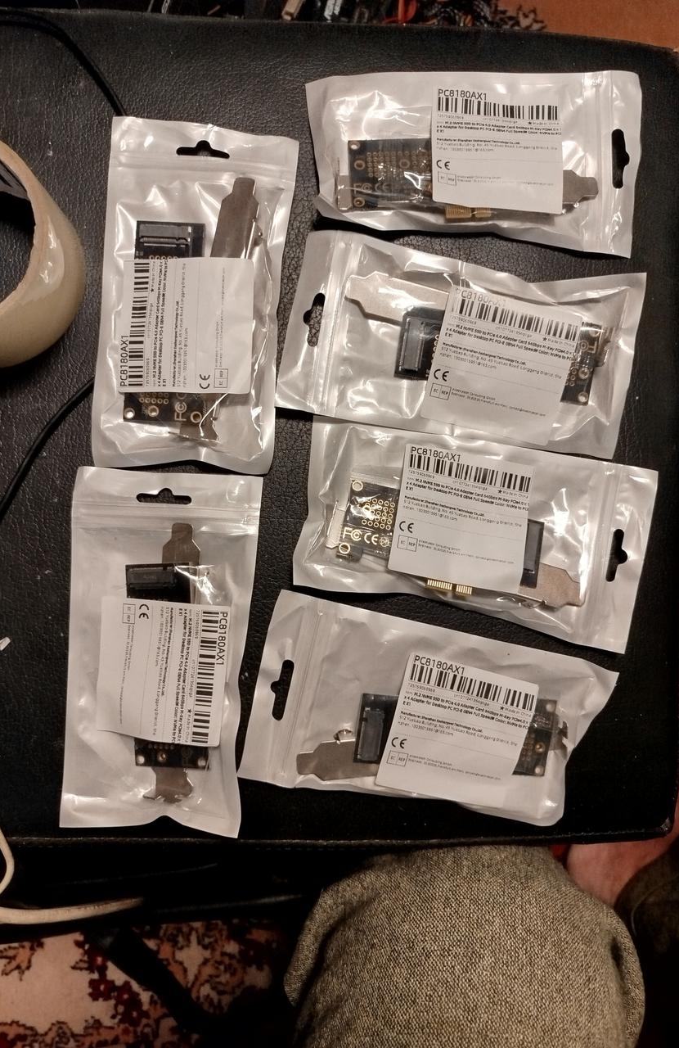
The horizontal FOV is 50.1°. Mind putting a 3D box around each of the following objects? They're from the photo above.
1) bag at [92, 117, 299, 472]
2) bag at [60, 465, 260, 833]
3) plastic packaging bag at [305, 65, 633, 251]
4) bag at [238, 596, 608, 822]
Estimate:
[{"bbox_3d":[-0.067,-0.104,0.327,0.085,0.018,0.159,4,88,0],"label":"bag"},{"bbox_3d":[-0.081,0.057,0.321,0.085,0.018,0.159,3,88,0],"label":"bag"},{"bbox_3d":[0.062,-0.167,0.330,0.159,0.018,0.082,1,88,-1],"label":"plastic packaging bag"},{"bbox_3d":[0.041,0.087,0.321,0.157,0.018,0.083,12,88,0],"label":"bag"}]

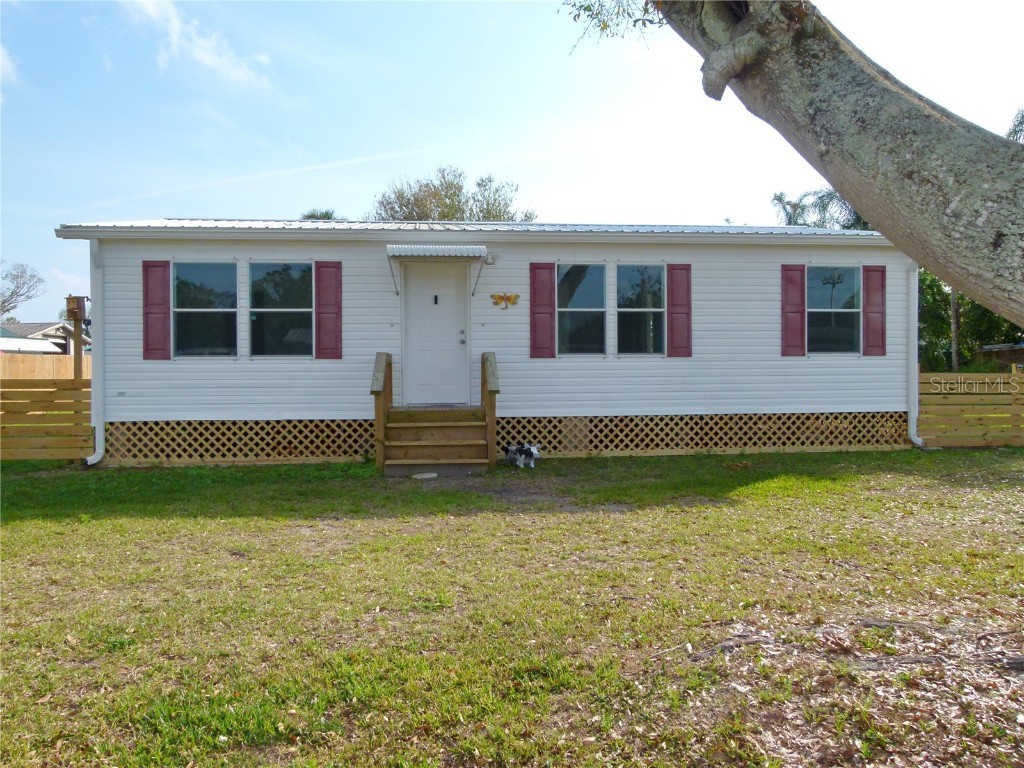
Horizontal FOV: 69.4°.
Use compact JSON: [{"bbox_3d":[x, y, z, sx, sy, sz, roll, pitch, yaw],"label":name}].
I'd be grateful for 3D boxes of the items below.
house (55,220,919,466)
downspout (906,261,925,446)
[{"bbox_3d":[-0.162,-1.093,14.711,12.954,4.266,8.250,0,1,-6],"label":"house"},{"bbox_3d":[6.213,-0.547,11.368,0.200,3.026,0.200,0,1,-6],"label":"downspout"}]

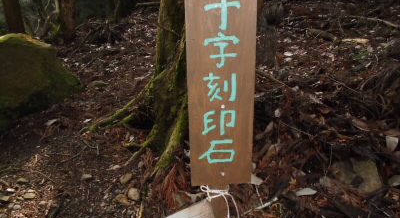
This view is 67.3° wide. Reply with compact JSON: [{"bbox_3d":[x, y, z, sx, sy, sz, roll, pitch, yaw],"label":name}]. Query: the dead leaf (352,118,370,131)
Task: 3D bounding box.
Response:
[{"bbox_3d":[1.047,0.104,1.950,0.135,0.022,0.058,31,42,9],"label":"dead leaf"}]

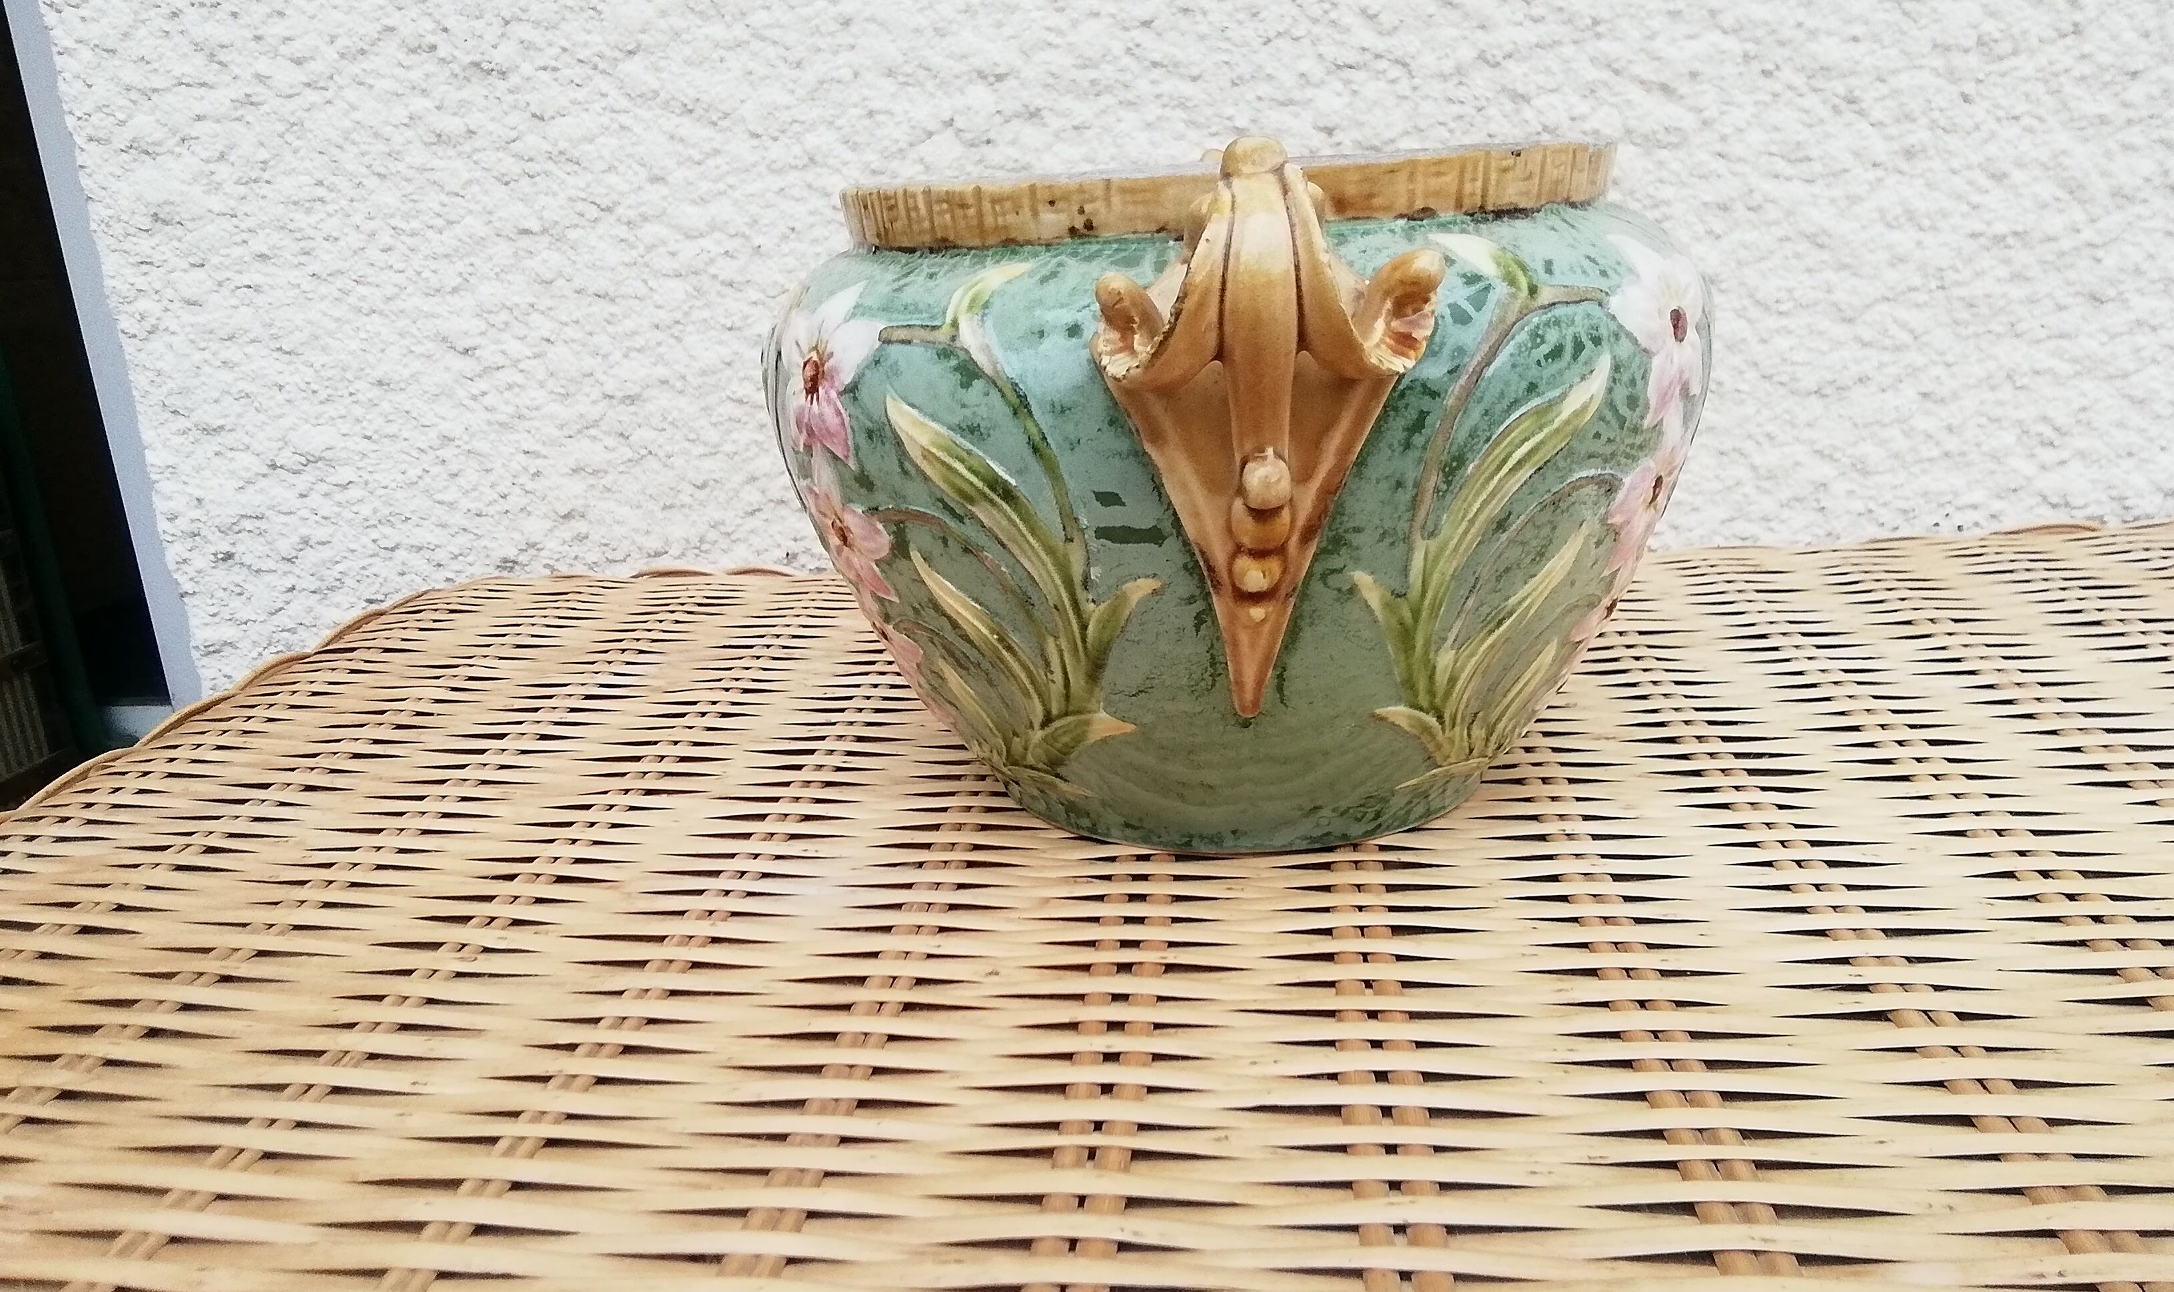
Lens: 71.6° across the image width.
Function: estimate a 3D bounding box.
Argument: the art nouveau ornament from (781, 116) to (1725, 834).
[{"bbox_3d":[0.041,-0.051,0.429,0.248,0.171,0.290,-2,18,4],"label":"art nouveau ornament"}]

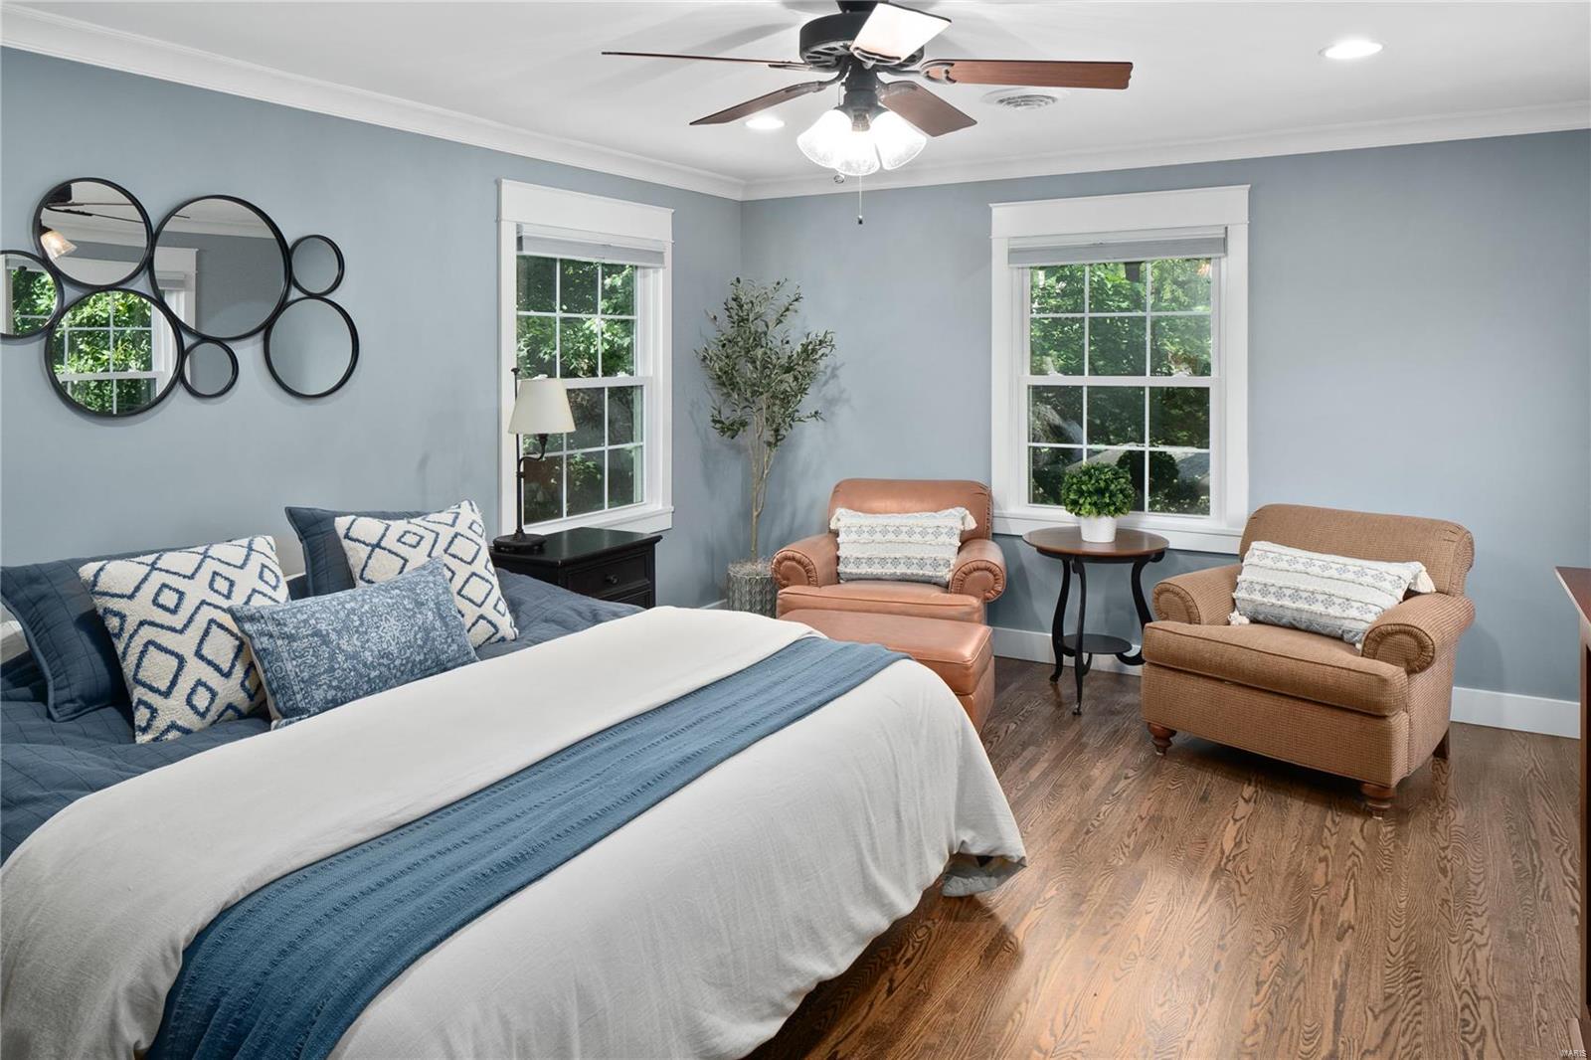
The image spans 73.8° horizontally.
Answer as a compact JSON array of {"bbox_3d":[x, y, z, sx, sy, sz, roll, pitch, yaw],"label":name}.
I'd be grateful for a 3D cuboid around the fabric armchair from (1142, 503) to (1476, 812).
[{"bbox_3d":[1.920,0.404,4.000,0.950,0.840,0.920,8,11,44],"label":"fabric armchair"}]

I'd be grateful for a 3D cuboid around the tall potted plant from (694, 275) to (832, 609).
[{"bbox_3d":[-0.150,-0.332,5.350,0.690,1.870,0.660,0,8,0],"label":"tall potted plant"}]

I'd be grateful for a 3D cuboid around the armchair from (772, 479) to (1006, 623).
[{"bbox_3d":[0.460,0.252,4.850,0.980,0.870,0.900,3,8,18],"label":"armchair"}]

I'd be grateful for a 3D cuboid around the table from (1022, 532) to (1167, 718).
[{"bbox_3d":[1.300,0.389,4.600,0.640,0.670,0.640,0,8,0],"label":"table"}]

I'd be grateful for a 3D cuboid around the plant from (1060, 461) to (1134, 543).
[{"bbox_3d":[1.301,-0.118,4.580,0.310,0.350,0.310,0,8,0],"label":"plant"}]

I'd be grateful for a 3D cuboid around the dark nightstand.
[{"bbox_3d":[-0.917,0.406,4.410,0.470,0.700,0.670,5,9,30],"label":"dark nightstand"}]

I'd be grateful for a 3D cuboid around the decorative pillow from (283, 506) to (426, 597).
[{"bbox_3d":[-1.396,0.167,3.653,0.180,0.500,0.630,-22,-8,40],"label":"decorative pillow"}]

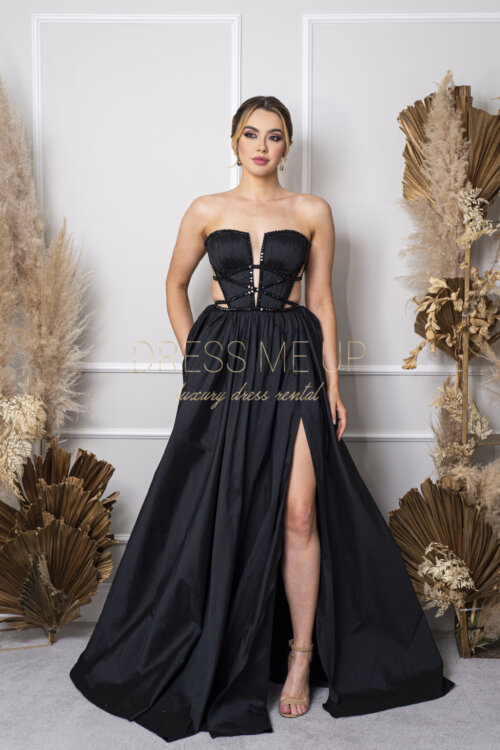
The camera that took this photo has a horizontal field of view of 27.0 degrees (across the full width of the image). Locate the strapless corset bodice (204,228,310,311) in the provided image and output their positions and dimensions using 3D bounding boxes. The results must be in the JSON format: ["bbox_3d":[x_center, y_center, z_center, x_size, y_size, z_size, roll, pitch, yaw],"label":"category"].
[{"bbox_3d":[0.022,-0.307,3.030,0.305,0.240,0.220,0,6,1],"label":"strapless corset bodice"}]

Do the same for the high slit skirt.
[{"bbox_3d":[0.038,0.382,3.159,1.212,1.197,0.700,0,5,0],"label":"high slit skirt"}]

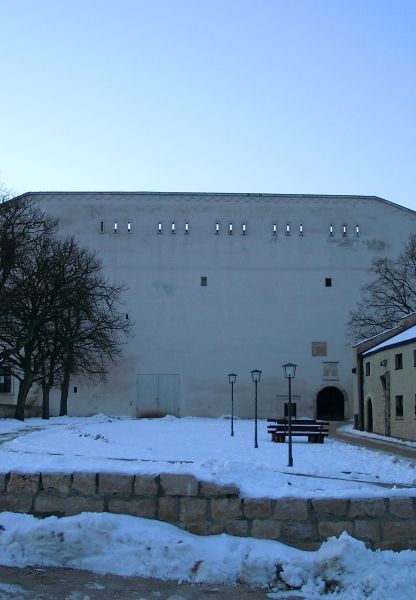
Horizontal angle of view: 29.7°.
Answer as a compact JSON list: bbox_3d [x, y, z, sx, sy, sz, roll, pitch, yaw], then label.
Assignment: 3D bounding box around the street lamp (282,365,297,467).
[{"bbox_3d":[2.445,3.372,23.126,0.450,3.000,0.450,0,-7,0],"label":"street lamp"}]

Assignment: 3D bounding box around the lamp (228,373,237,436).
[{"bbox_3d":[1.201,5.079,37.992,0.450,3.000,0.450,0,-7,0],"label":"lamp"}]

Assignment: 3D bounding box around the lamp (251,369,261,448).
[{"bbox_3d":[1.883,4.220,30.394,0.450,3.000,0.450,0,-7,0],"label":"lamp"}]

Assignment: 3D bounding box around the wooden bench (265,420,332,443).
[{"bbox_3d":[3.837,5.620,33.655,2.550,0.920,1.000,0,-7,0],"label":"wooden bench"}]

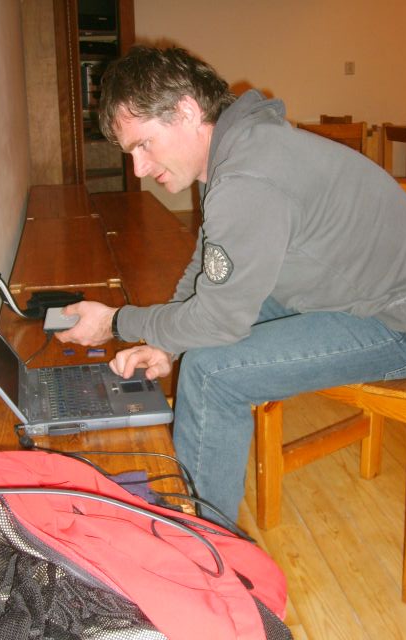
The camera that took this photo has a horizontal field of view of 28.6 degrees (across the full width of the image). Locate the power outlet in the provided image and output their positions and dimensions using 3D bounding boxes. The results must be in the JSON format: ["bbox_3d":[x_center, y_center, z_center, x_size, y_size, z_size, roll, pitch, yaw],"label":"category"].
[{"bbox_3d":[1.186,-2.033,6.409,0.083,0.105,0.012,-3,17,-10],"label":"power outlet"}]

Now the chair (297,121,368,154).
[{"bbox_3d":[0.752,-0.860,5.053,0.418,0.780,0.430,-3,17,-8],"label":"chair"}]

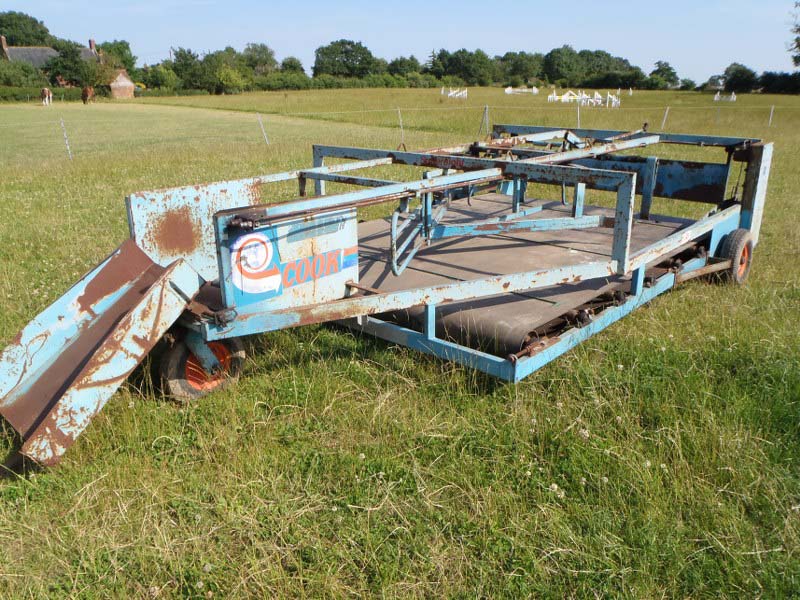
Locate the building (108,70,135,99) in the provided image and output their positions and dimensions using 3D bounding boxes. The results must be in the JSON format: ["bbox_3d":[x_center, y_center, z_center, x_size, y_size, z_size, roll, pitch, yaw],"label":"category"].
[{"bbox_3d":[-32.400,-25.255,75.554,2.500,3.300,3.200,-12,22,-28],"label":"building"}]

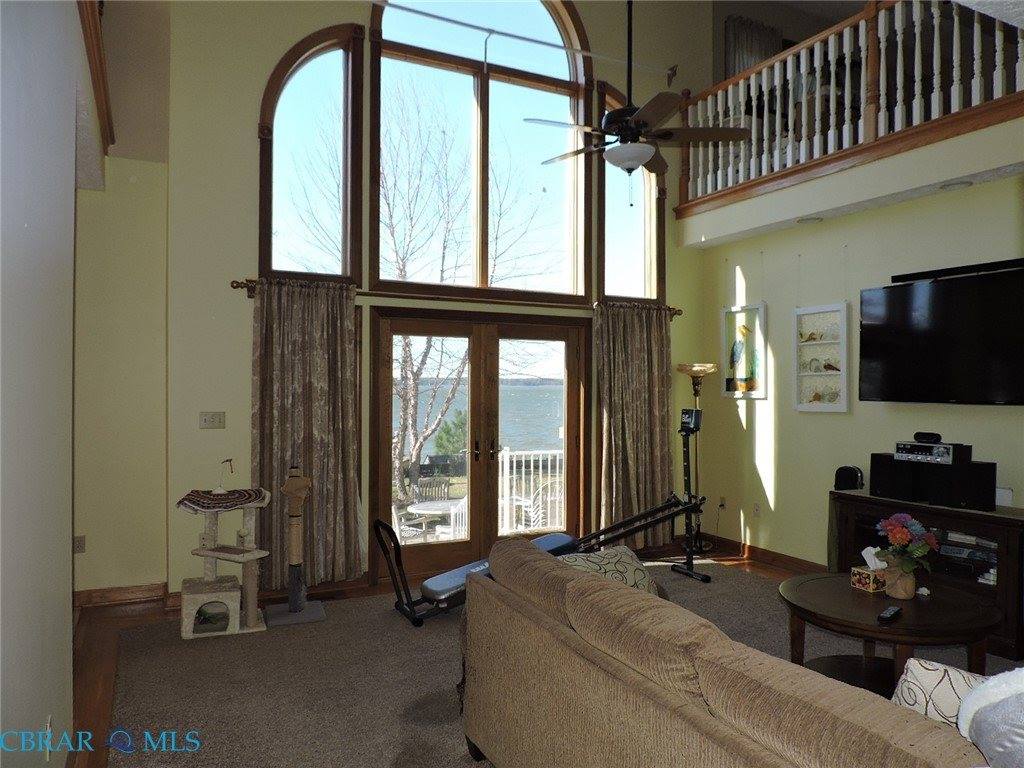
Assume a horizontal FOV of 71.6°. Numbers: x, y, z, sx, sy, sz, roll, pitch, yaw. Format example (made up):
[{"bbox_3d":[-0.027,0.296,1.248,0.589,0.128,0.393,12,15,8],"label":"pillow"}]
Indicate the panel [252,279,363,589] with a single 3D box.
[{"bbox_3d":[-1.481,0.351,5.178,0.750,2.160,0.130,0,0,-26],"label":"panel"}]

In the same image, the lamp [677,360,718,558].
[{"bbox_3d":[1.736,0.690,6.644,0.360,1.750,0.360,0,0,0],"label":"lamp"}]

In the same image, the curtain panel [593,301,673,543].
[{"bbox_3d":[1.117,0.362,6.451,0.770,2.160,0.130,0,0,-26],"label":"curtain panel"}]

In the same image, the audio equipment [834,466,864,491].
[{"bbox_3d":[2.388,0.675,5.054,0.180,0.165,0.110,0,0,45],"label":"audio equipment"}]

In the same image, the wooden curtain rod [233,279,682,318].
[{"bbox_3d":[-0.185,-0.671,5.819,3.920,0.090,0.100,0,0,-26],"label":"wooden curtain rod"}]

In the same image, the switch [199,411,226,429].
[{"bbox_3d":[-2.097,0.257,4.981,0.163,0.115,0.014,0,0,-26],"label":"switch"}]

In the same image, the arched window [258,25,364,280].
[{"bbox_3d":[-1.490,-1.738,5.296,0.760,2.000,0.100,0,0,-26],"label":"arched window"}]

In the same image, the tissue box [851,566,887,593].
[{"bbox_3d":[1.855,0.990,3.629,0.210,0.095,0.115,0,0,-27],"label":"tissue box"}]

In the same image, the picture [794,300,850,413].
[{"bbox_3d":[2.472,-0.201,5.684,0.035,0.839,0.469,0,0,-26],"label":"picture"}]

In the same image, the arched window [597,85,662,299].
[{"bbox_3d":[1.089,-1.708,6.470,0.745,1.940,0.110,0,0,-27],"label":"arched window"}]

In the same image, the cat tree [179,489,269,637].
[{"bbox_3d":[-1.815,1.084,4.467,0.530,0.850,0.460,0,0,-27],"label":"cat tree"}]

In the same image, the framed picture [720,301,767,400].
[{"bbox_3d":[2.099,-0.287,6.446,0.035,0.844,0.503,0,0,-26],"label":"framed picture"}]

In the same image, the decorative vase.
[{"bbox_3d":[1.896,0.961,3.464,0.130,0.152,0.130,0,0,-27],"label":"decorative vase"}]

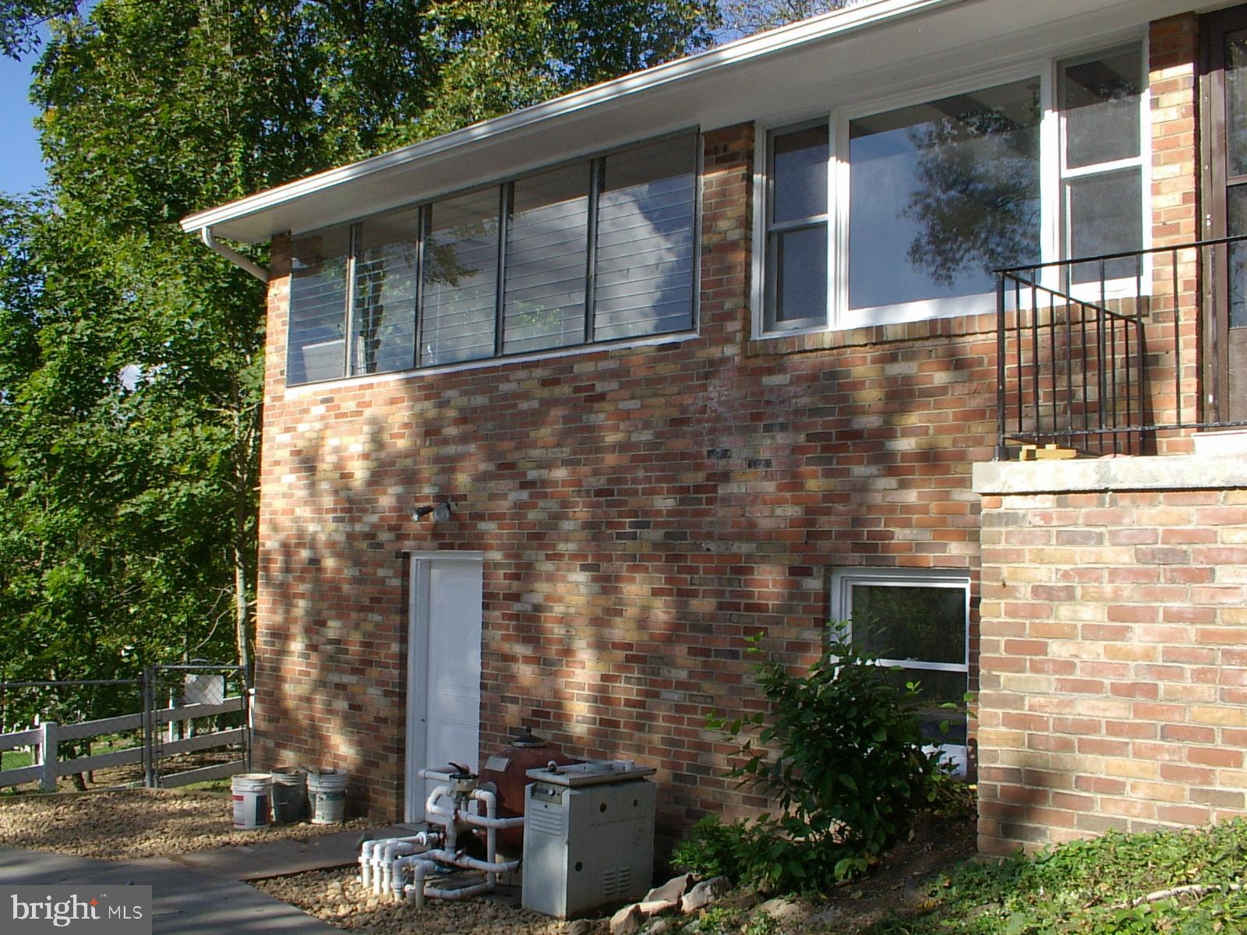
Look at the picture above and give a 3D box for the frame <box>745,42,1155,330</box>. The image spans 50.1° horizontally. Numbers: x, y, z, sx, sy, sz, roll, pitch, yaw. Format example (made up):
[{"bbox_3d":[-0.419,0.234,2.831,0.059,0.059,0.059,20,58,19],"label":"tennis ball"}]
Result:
[{"bbox_3d":[1.730,-1.480,7.417,2.470,1.310,0.110,-3,-6,43],"label":"frame"}]

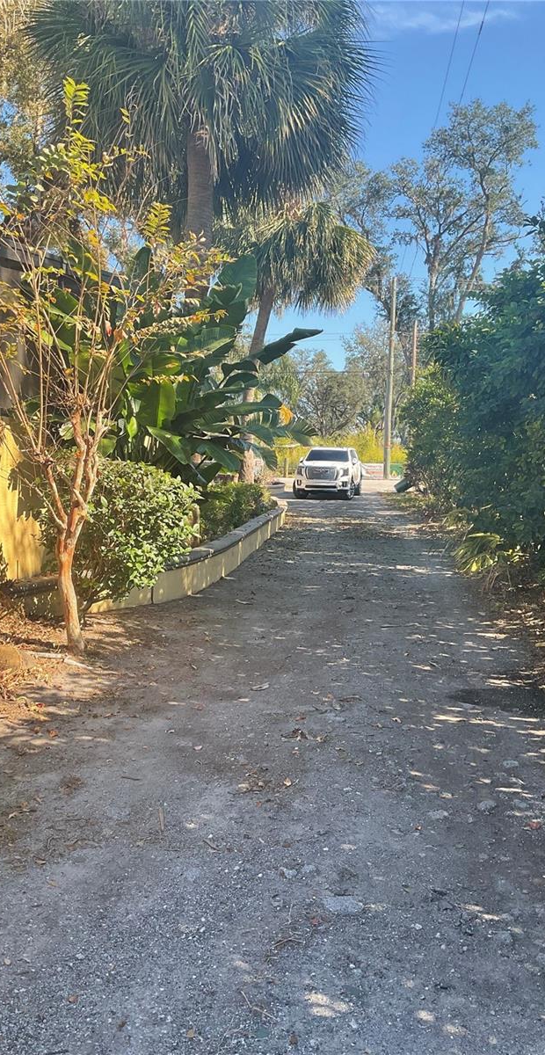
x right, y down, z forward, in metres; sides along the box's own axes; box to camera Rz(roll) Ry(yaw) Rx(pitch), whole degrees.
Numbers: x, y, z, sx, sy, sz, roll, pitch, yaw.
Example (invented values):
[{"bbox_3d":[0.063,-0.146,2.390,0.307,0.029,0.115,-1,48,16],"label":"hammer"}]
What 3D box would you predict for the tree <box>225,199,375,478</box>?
[{"bbox_3d":[0.526,-4.228,21.739,3.600,7.509,3.500,2,4,9],"label":"tree"}]

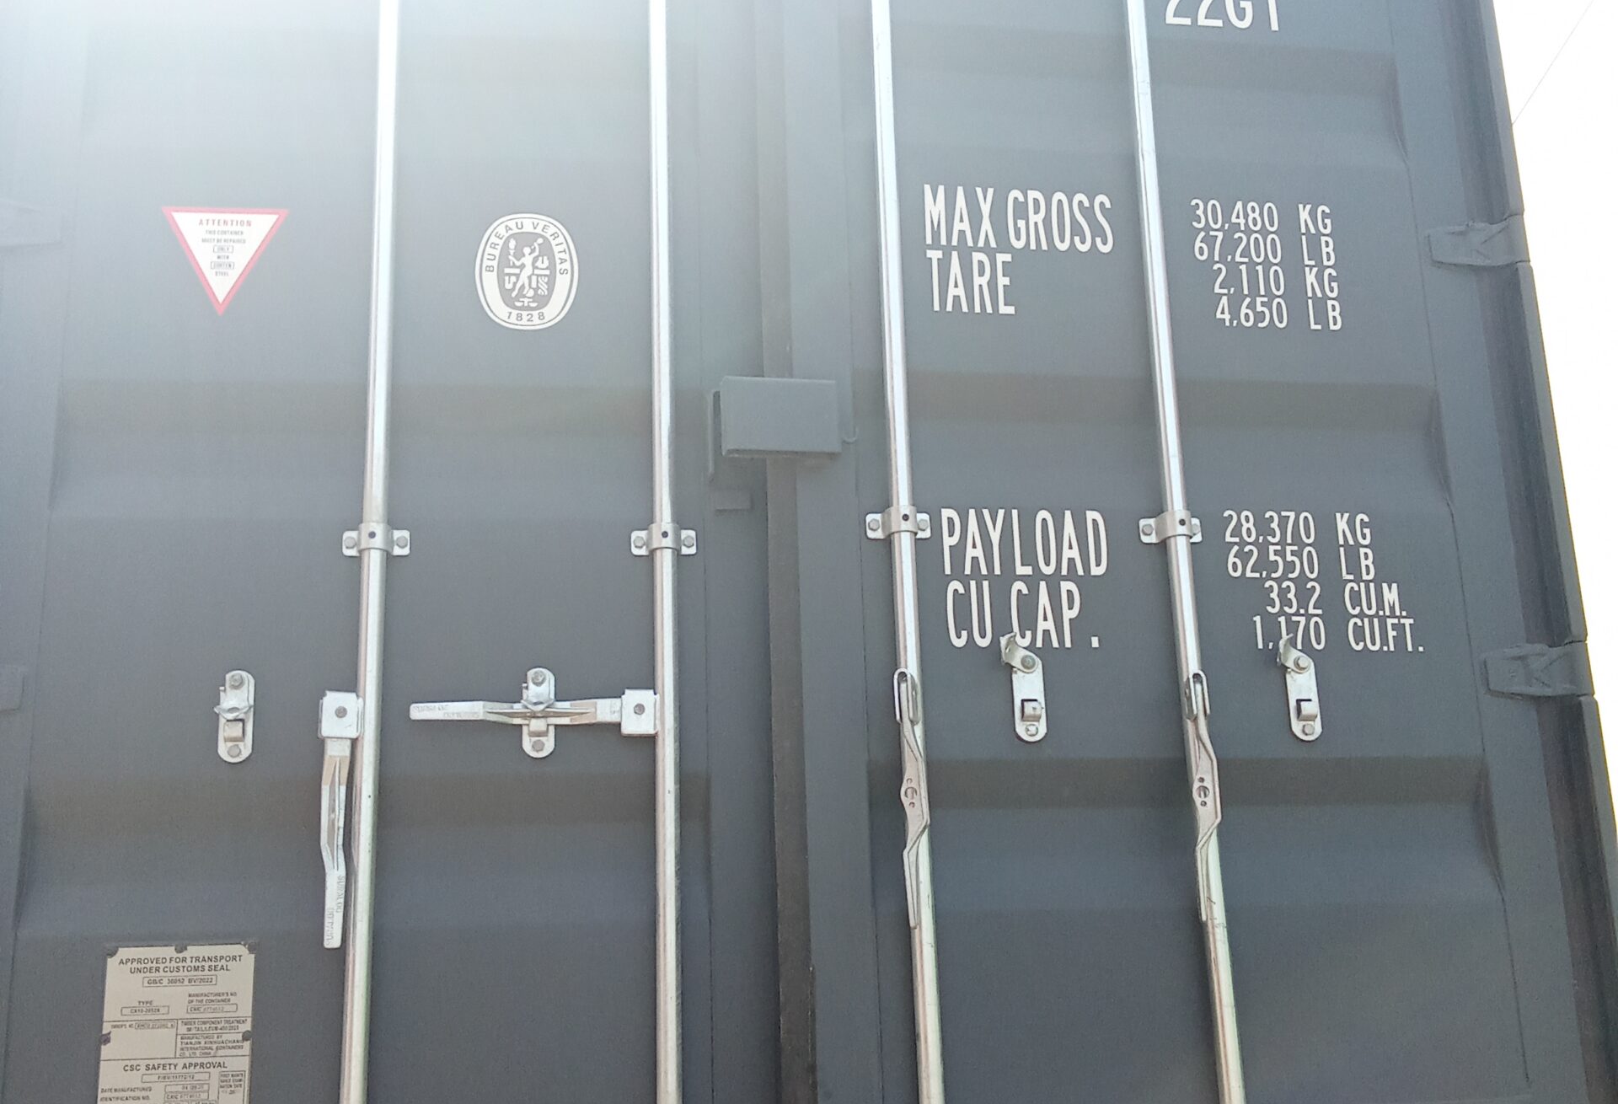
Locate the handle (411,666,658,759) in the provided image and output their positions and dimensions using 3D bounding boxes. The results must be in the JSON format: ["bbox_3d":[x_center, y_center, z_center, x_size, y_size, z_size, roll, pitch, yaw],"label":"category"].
[{"bbox_3d":[-0.389,0.228,2.490,0.351,0.133,0.055,0,-15,-5],"label":"handle"}]

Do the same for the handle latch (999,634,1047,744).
[{"bbox_3d":[0.309,0.195,2.502,0.073,0.153,0.050,1,-15,-9],"label":"handle latch"}]

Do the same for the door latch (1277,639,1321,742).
[{"bbox_3d":[0.733,0.202,2.579,0.060,0.152,0.040,1,-15,-9],"label":"door latch"}]

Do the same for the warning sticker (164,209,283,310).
[{"bbox_3d":[-0.896,-0.444,2.666,0.192,0.178,0.004,0,-15,-5],"label":"warning sticker"}]

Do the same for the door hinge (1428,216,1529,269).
[{"bbox_3d":[1.075,-0.500,2.817,0.150,0.086,0.055,1,-15,-9],"label":"door hinge"}]

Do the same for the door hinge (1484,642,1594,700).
[{"bbox_3d":[1.097,0.181,2.632,0.150,0.087,0.055,1,-15,-9],"label":"door hinge"}]

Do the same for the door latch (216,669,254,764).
[{"bbox_3d":[-0.810,0.229,2.456,0.049,0.133,0.045,0,-15,-5],"label":"door latch"}]

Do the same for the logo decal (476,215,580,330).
[{"bbox_3d":[-0.435,-0.434,2.694,0.161,0.195,0.005,0,-15,-5],"label":"logo decal"}]

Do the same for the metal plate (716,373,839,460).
[{"bbox_3d":[-0.043,-0.196,2.552,0.173,0.116,0.038,1,-15,-9],"label":"metal plate"}]

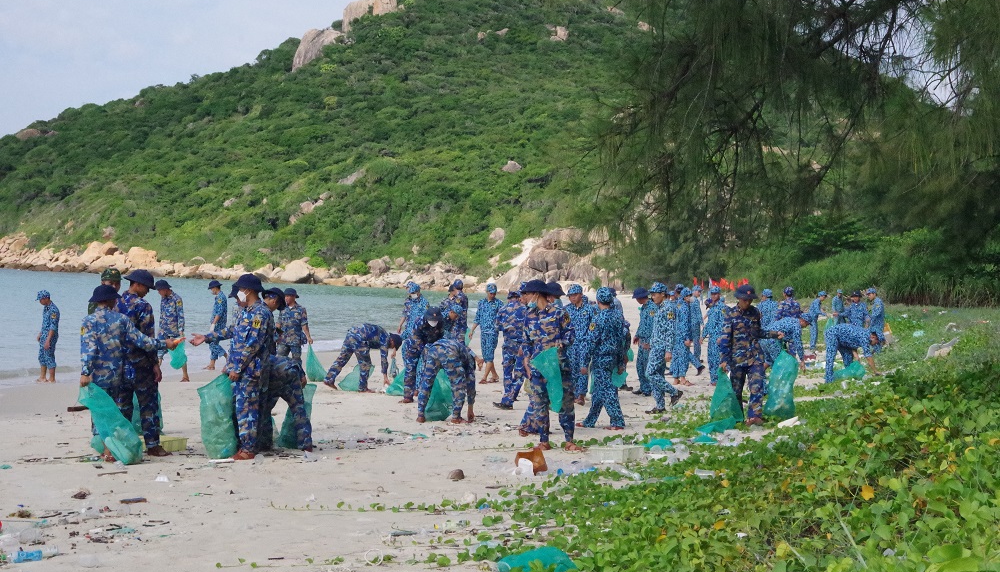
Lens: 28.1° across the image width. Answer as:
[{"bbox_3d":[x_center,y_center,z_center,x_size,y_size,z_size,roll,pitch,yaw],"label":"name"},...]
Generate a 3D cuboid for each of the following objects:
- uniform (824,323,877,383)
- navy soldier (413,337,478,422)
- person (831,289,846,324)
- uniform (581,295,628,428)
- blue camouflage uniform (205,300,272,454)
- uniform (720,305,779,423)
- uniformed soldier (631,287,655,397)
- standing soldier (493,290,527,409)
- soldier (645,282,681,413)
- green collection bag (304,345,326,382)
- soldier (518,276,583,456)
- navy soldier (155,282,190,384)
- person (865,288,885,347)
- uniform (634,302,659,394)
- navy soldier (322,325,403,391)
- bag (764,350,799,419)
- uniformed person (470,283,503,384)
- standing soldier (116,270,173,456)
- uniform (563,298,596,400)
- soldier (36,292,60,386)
[{"bbox_3d":[6.436,1.228,36.500,1.030,1.086,0.600,0,0,12],"label":"uniform"},{"bbox_3d":[-0.671,1.169,24.600,0.620,1.046,0.800,0,1,34],"label":"navy soldier"},{"bbox_3d":[10.582,0.949,62.500,0.500,1.680,0.380,0,0,-23],"label":"person"},{"bbox_3d":[1.191,0.834,23.000,0.540,1.640,0.520,0,0,-34],"label":"uniform"},{"bbox_3d":[-2.421,0.844,18.650,0.560,1.430,0.480,0,0,-26],"label":"blue camouflage uniform"},{"bbox_3d":[2.933,0.891,23.600,0.700,1.380,0.420,0,0,-6],"label":"uniform"},{"bbox_3d":[2.262,0.880,31.300,0.420,1.691,0.500,0,1,-30],"label":"uniformed soldier"},{"bbox_3d":[0.127,0.910,28.300,0.520,1.692,0.480,0,1,-34],"label":"standing soldier"},{"bbox_3d":[2.110,0.794,25.800,0.540,1.710,0.480,0,0,-30],"label":"soldier"},{"bbox_3d":[-3.083,1.299,33.500,0.320,0.610,0.370,0,1,0],"label":"green collection bag"},{"bbox_3d":[0.510,0.806,20.200,0.600,1.723,0.450,0,1,25],"label":"soldier"},{"bbox_3d":[-5.422,0.745,33.100,0.580,1.690,0.560,-1,1,-41],"label":"navy soldier"},{"bbox_3d":[8.242,0.894,44.000,0.380,1.690,0.500,0,1,-30],"label":"person"},{"bbox_3d":[2.221,0.929,30.200,0.360,1.430,0.460,0,0,-22],"label":"uniform"},{"bbox_3d":[-2.134,1.117,30.800,1.160,1.070,0.560,0,1,16],"label":"navy soldier"},{"bbox_3d":[3.408,1.180,24.200,0.380,0.860,0.410,4,1,0],"label":"bag"},{"bbox_3d":[-0.220,0.805,33.900,0.580,1.690,0.400,0,0,0],"label":"uniformed person"},{"bbox_3d":[-3.272,0.713,18.400,0.520,1.720,0.540,0,1,-6],"label":"standing soldier"},{"bbox_3d":[1.125,0.881,28.300,0.530,1.550,0.420,0,0,22],"label":"uniform"},{"bbox_3d":[-8.130,0.909,36.000,0.380,1.675,0.500,0,0,-18],"label":"soldier"}]

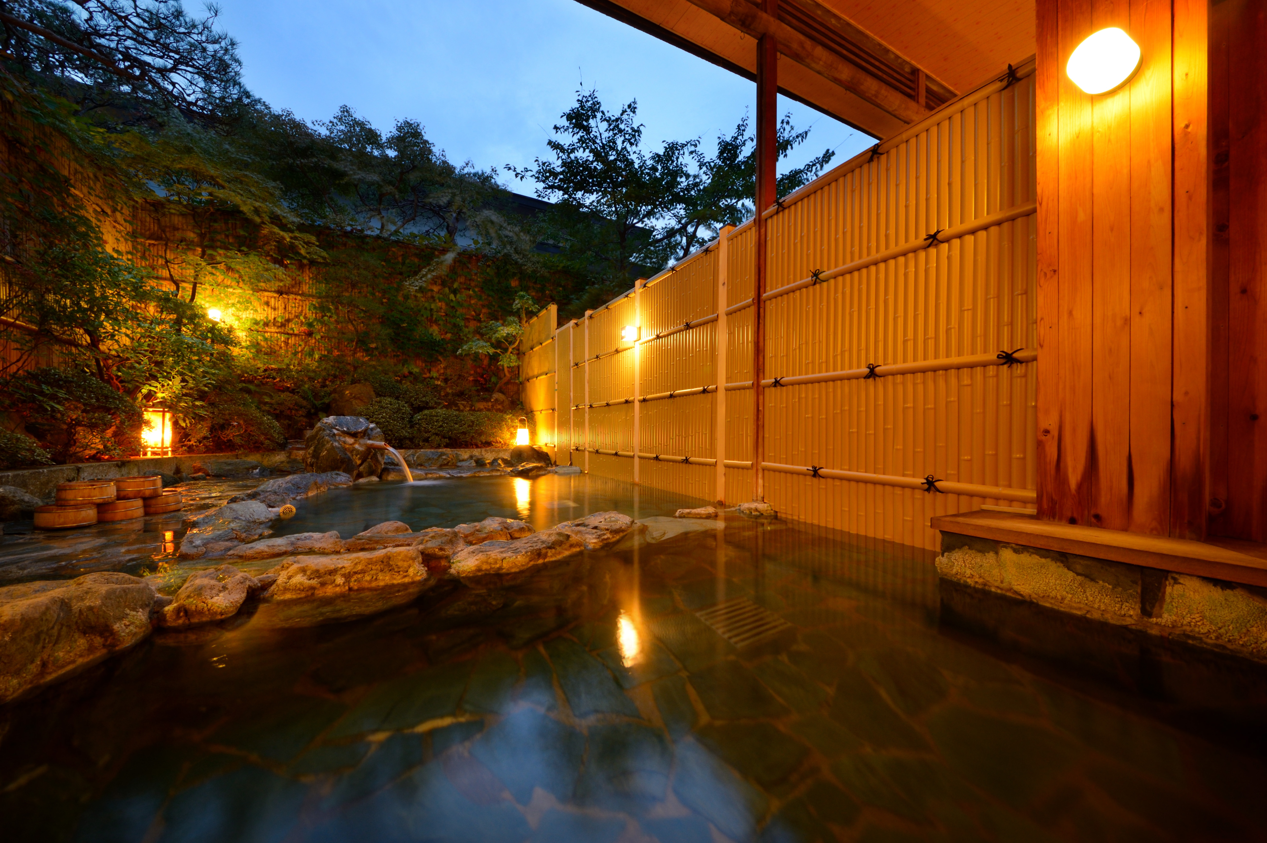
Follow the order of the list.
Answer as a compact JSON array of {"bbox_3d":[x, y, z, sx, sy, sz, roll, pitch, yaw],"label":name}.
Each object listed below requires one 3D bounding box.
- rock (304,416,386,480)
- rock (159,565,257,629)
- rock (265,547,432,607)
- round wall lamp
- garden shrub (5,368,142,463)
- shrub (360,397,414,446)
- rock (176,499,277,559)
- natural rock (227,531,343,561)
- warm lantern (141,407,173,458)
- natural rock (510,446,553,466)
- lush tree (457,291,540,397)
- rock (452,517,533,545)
[{"bbox_3d":[-3.520,0.323,5.220,0.860,0.780,0.720,1,-1,-34],"label":"rock"},{"bbox_3d":[-1.500,0.599,1.530,0.270,0.150,0.230,1,-1,-37],"label":"rock"},{"bbox_3d":[-1.065,0.595,1.630,0.530,0.175,0.240,0,-1,-18],"label":"rock"},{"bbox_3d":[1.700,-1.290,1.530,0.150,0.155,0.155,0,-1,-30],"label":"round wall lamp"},{"bbox_3d":[-5.220,-0.049,4.020,0.720,0.890,0.820,0,-1,-30],"label":"garden shrub"},{"bbox_3d":[-3.740,0.025,6.420,0.720,0.770,0.680,1,-1,-34],"label":"shrub"},{"bbox_3d":[-2.220,0.578,2.370,0.310,0.210,0.720,0,-1,-27],"label":"rock"},{"bbox_3d":[-1.700,0.610,2.100,0.460,0.120,0.190,0,-1,-16],"label":"natural rock"},{"bbox_3d":[-5.150,0.124,4.550,0.155,0.540,0.155,1,-1,-29],"label":"warm lantern"},{"bbox_3d":[-1.530,0.519,6.250,0.620,0.290,0.450,1,-1,-11],"label":"natural rock"},{"bbox_3d":[-2.670,-1.521,8.300,1.550,2.000,1.200,1,-1,-17],"label":"lush tree"},{"bbox_3d":[-0.785,0.608,2.360,0.410,0.150,0.200,0,-1,-19],"label":"rock"}]

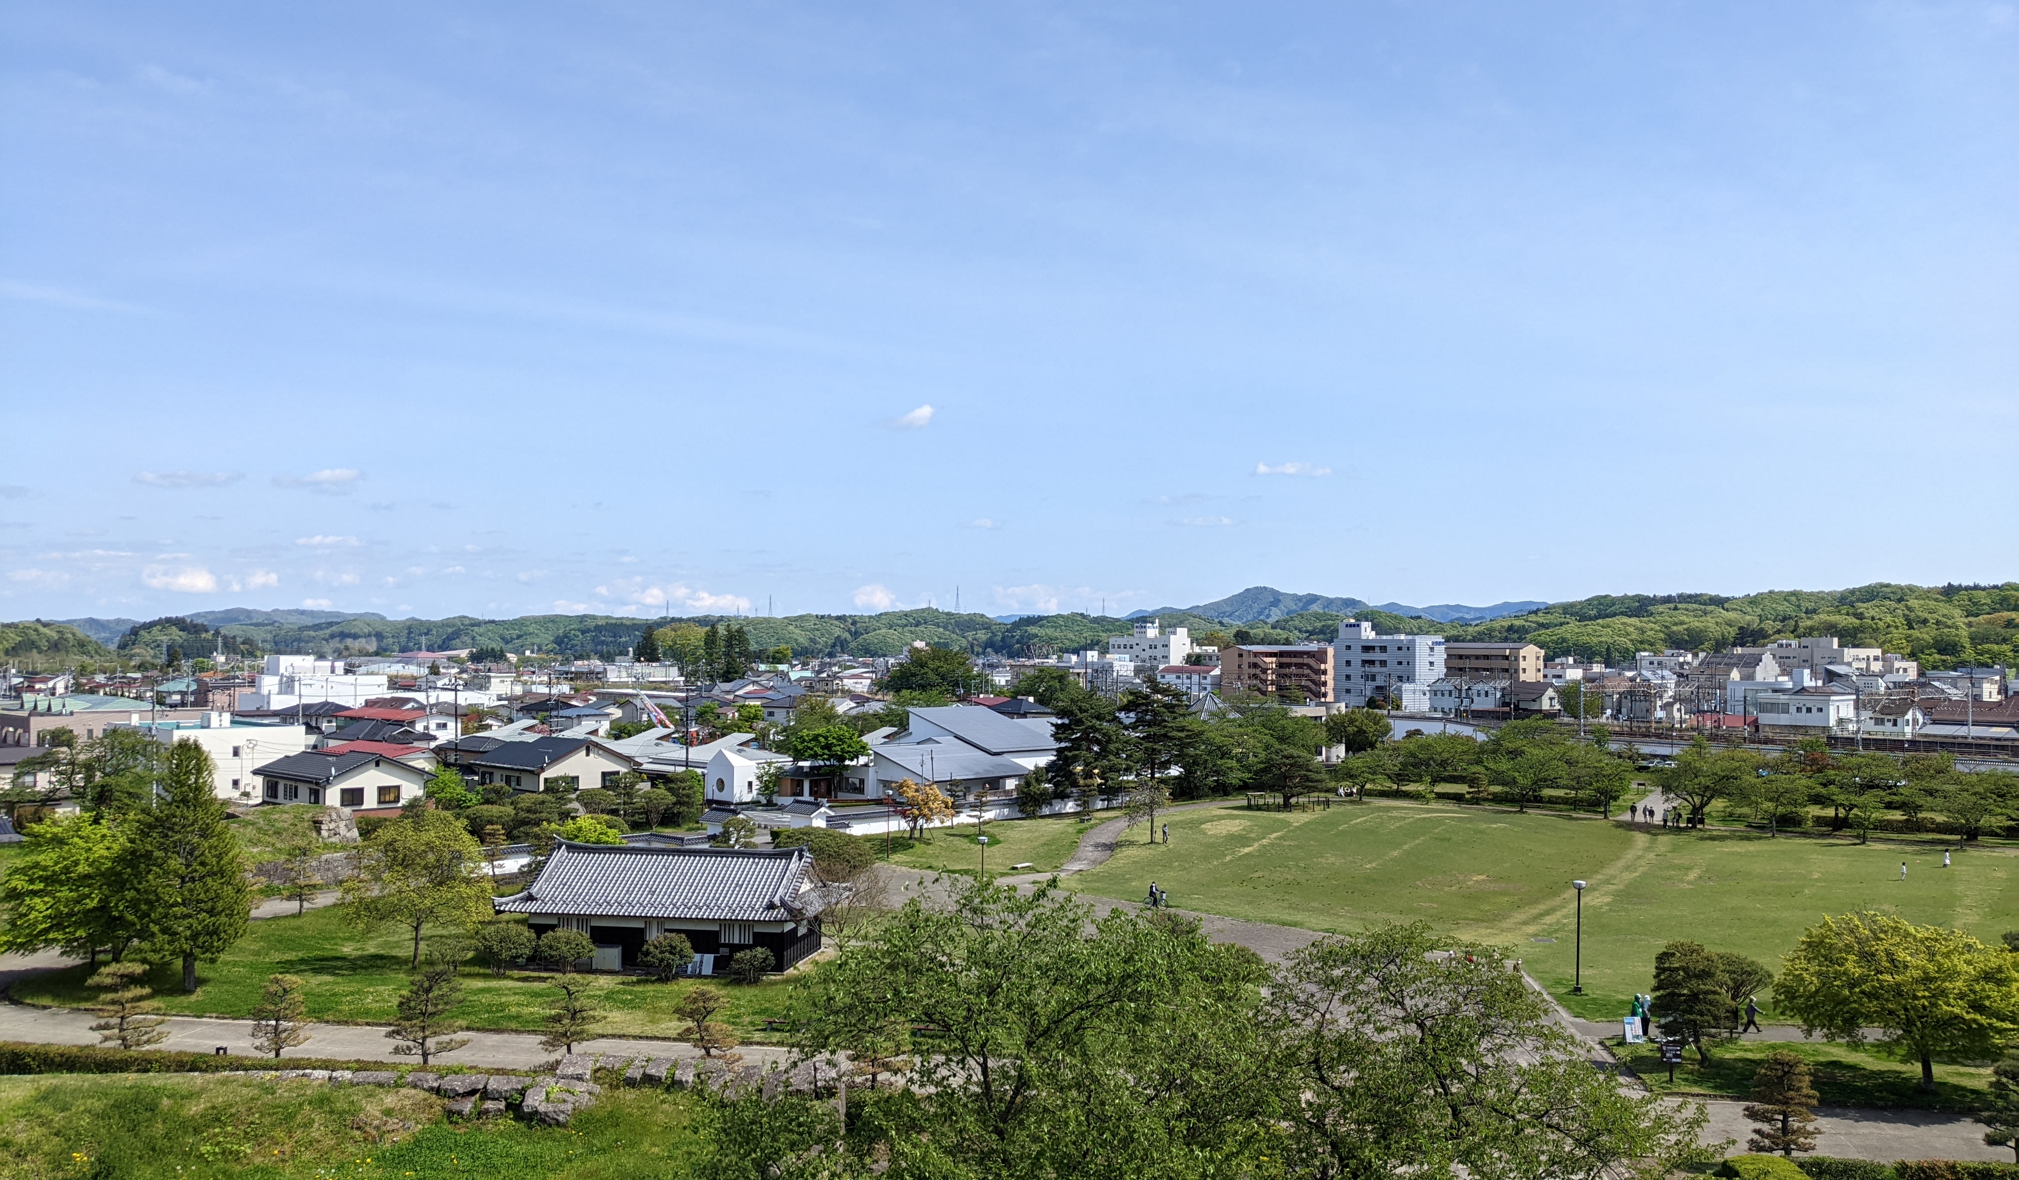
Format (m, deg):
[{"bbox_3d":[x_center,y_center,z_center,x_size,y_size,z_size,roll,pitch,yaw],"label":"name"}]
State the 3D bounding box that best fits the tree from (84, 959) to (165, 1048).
[{"bbox_3d":[-34.943,16.531,62.408,3.000,3.850,2.900,0,-2,0],"label":"tree"}]

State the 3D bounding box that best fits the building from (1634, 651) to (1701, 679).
[{"bbox_3d":[164.145,20.842,392.637,9.500,11.181,13.000,1,-2,-38],"label":"building"}]

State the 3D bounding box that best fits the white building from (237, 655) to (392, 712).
[{"bbox_3d":[-129.144,18.613,292.716,15.000,12.600,22.000,-2,-2,44],"label":"white building"}]

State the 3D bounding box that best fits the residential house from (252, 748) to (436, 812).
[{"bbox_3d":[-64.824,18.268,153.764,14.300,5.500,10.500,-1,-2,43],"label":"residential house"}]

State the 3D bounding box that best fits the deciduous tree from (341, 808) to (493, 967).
[{"bbox_3d":[-29.649,14.865,78.765,7.405,8.010,7.405,0,-2,0],"label":"deciduous tree"}]

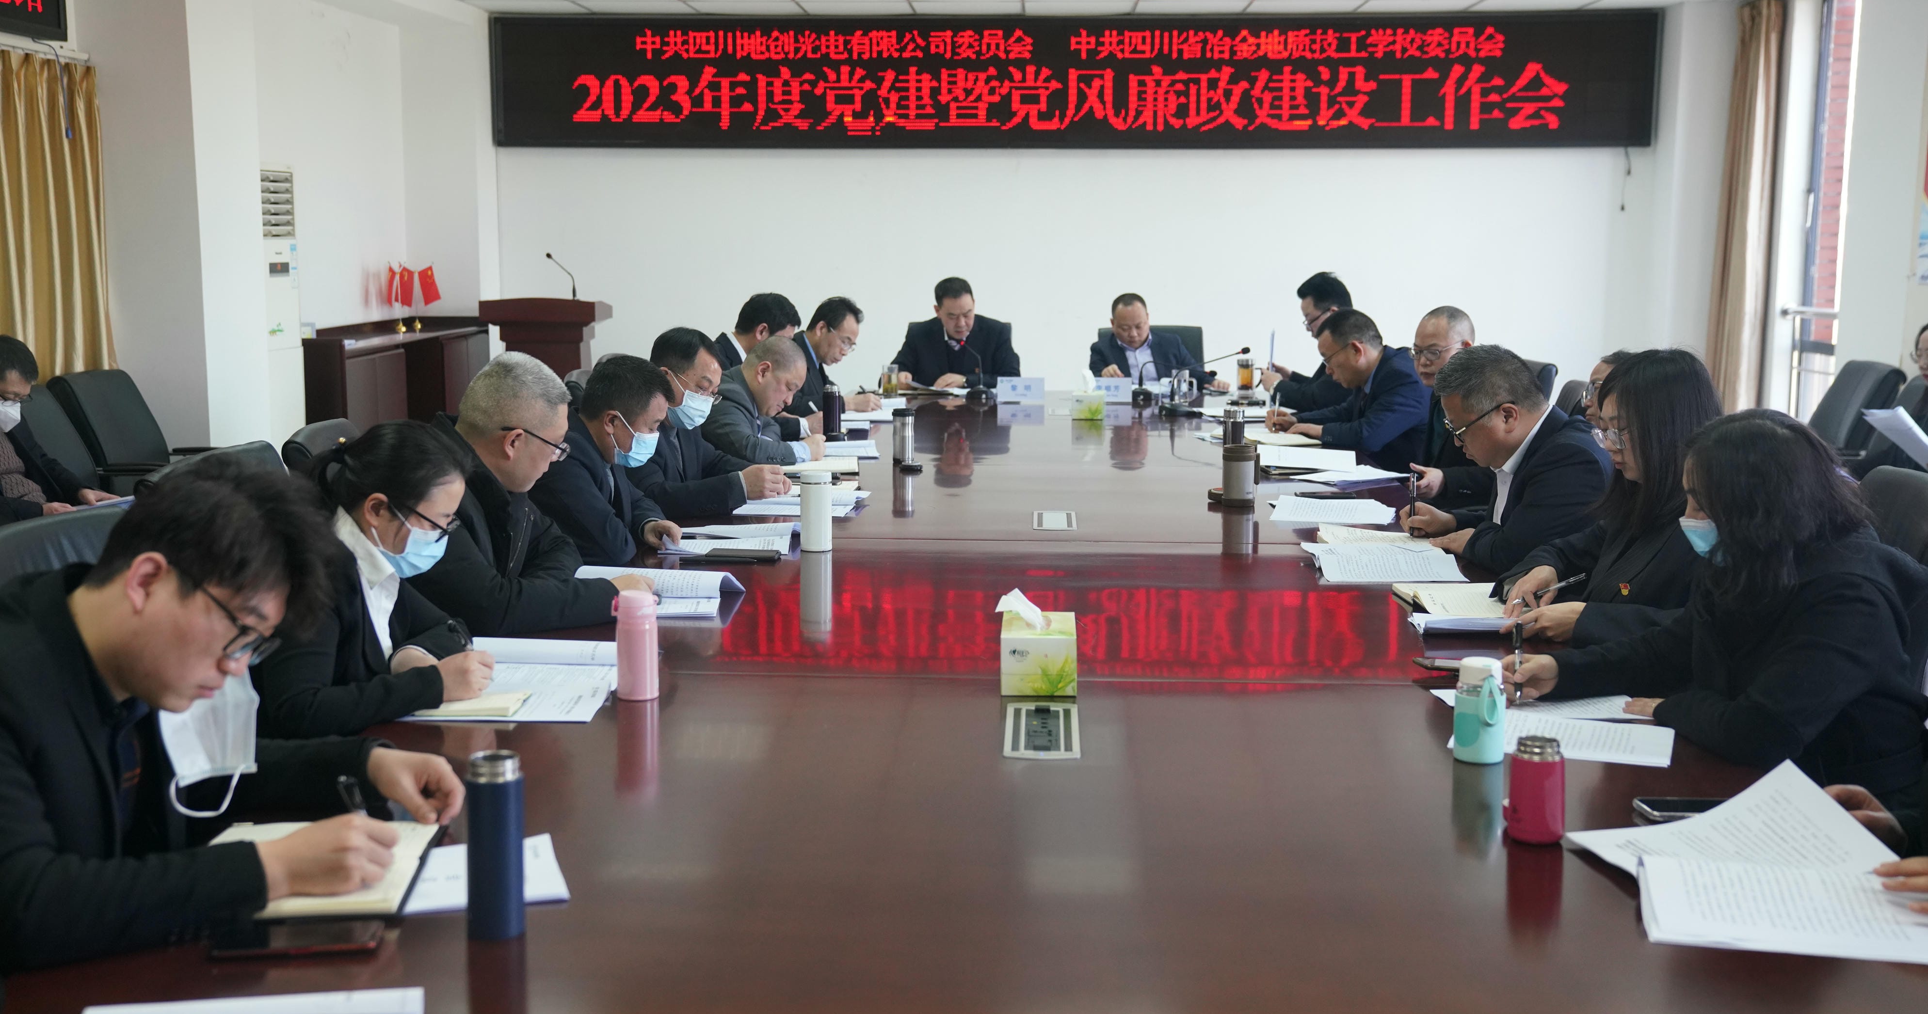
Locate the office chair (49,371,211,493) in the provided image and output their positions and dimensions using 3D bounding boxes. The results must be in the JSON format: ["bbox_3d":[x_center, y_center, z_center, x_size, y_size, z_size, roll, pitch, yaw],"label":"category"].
[{"bbox_3d":[-2.794,0.013,7.614,0.650,0.980,0.600,0,7,3],"label":"office chair"}]

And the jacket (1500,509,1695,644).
[{"bbox_3d":[1.207,0.265,3.862,0.460,0.570,0.480,-1,8,-11],"label":"jacket"}]

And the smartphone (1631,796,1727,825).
[{"bbox_3d":[0.924,0.376,2.655,0.158,0.009,0.076,0,7,1],"label":"smartphone"}]

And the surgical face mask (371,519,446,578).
[{"bbox_3d":[-0.910,0.069,3.534,0.108,0.102,0.138,33,9,0],"label":"surgical face mask"}]

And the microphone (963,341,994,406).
[{"bbox_3d":[0.031,-0.609,9.458,0.115,0.245,0.300,-2,8,-15],"label":"microphone"}]

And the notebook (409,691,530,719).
[{"bbox_3d":[-0.804,0.302,3.390,0.220,0.018,0.175,1,7,2],"label":"notebook"}]

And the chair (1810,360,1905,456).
[{"bbox_3d":[3.084,-0.024,8.054,0.680,1.000,0.600,1,7,2],"label":"chair"}]

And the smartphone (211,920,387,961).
[{"bbox_3d":[-0.695,0.453,2.259,0.163,0.009,0.077,0,7,-4],"label":"smartphone"}]

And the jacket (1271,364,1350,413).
[{"bbox_3d":[1.570,-0.460,9.055,0.540,0.580,0.500,1,7,2],"label":"jacket"}]

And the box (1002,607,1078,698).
[{"bbox_3d":[0.122,0.236,3.452,0.117,0.092,0.200,0,8,2],"label":"box"}]

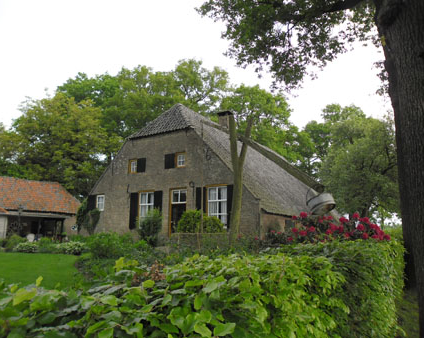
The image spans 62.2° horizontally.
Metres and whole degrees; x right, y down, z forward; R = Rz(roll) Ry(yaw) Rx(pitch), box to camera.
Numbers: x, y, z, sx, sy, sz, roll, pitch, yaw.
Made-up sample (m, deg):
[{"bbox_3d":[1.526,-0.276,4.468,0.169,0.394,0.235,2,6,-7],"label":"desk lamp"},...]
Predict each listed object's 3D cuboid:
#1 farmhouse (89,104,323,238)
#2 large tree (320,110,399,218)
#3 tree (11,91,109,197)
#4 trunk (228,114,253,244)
[{"bbox_3d":[1.759,0.967,24.697,11.500,8.400,17.200,-7,-13,32],"label":"farmhouse"},{"bbox_3d":[10.917,0.490,25.414,6.195,9.970,6.195,0,-11,0],"label":"large tree"},{"bbox_3d":[-13.467,-0.454,30.659,8.815,13.263,8.374,0,-11,0],"label":"tree"},{"bbox_3d":[0.781,0.304,9.628,0.720,3.785,0.420,0,-11,0],"label":"trunk"}]

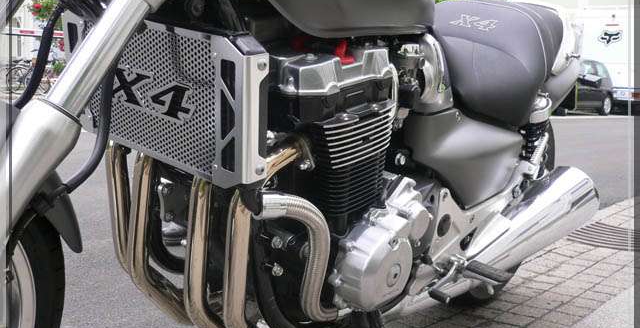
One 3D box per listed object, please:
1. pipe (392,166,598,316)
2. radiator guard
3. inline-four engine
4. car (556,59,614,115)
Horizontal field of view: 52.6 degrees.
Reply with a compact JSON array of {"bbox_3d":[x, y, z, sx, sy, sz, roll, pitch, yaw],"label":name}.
[{"bbox_3d":[0.474,0.199,1.677,0.790,0.145,0.150,-20,28,-36],"label":"pipe"},{"bbox_3d":[-0.245,-0.114,0.985,0.450,0.208,0.060,20,24,39],"label":"radiator guard"},{"bbox_3d":[-0.105,-0.085,1.162,0.430,0.360,0.270,20,24,39],"label":"inline-four engine"},{"bbox_3d":[6.170,-1.988,16.617,3.900,1.450,1.680,-6,10,-44],"label":"car"}]

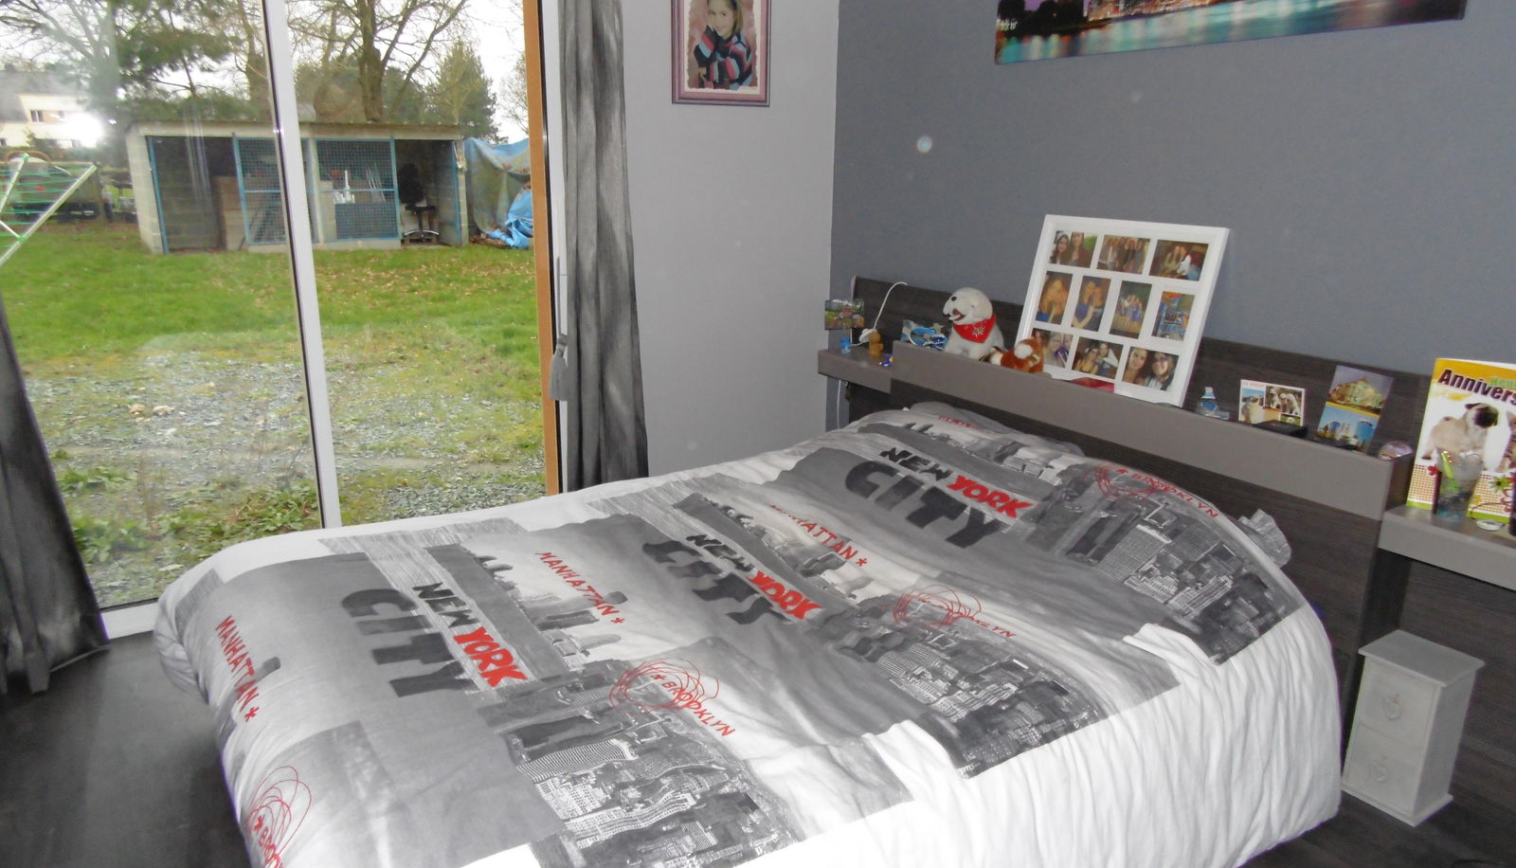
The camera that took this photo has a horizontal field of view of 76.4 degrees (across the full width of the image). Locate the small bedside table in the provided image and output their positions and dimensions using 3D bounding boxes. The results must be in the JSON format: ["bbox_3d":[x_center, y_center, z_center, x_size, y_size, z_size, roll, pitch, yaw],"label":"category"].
[{"bbox_3d":[1.379,0.621,2.053,0.177,0.324,0.167,-9,19,-31],"label":"small bedside table"}]

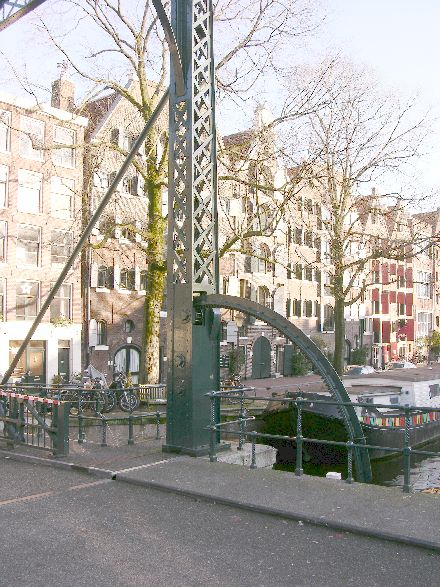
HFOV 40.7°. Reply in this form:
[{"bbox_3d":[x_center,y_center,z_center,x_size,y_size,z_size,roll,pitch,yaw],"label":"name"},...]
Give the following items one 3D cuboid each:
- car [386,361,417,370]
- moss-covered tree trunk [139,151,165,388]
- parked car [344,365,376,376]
[{"bbox_3d":[10.249,4.612,33.440,1.740,1.480,4.200,0,-5,-6],"label":"car"},{"bbox_3d":[-2.473,-0.683,22.409,0.800,9.970,0.750,0,-5,0],"label":"moss-covered tree trunk"},{"bbox_3d":[6.988,4.307,29.440,1.720,1.470,4.100,0,-5,-6],"label":"parked car"}]

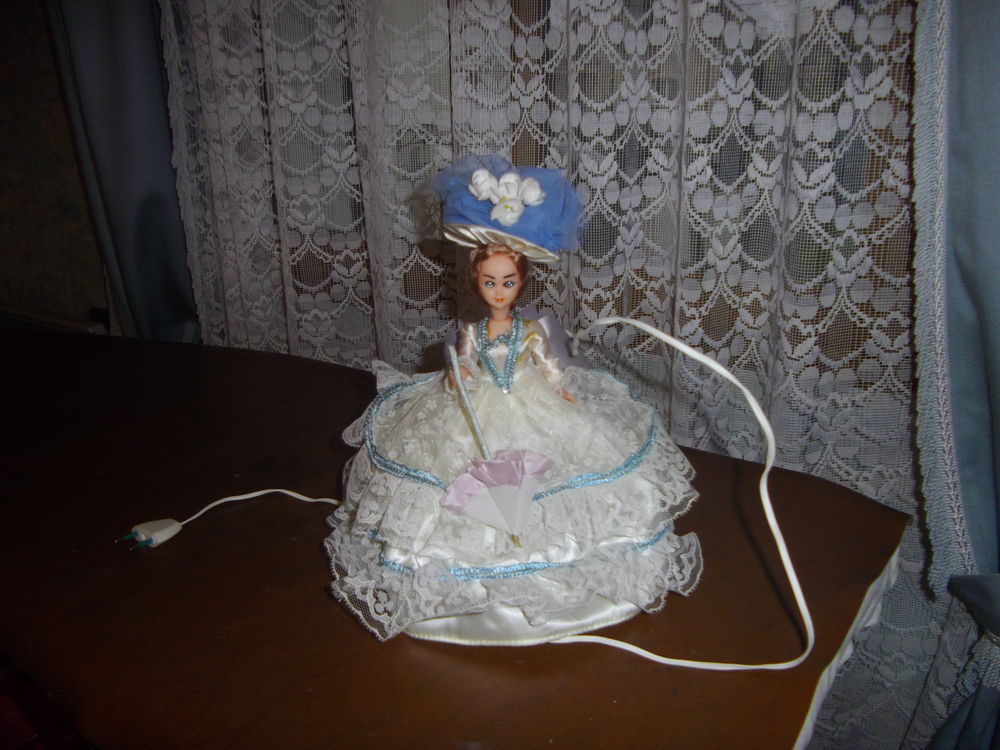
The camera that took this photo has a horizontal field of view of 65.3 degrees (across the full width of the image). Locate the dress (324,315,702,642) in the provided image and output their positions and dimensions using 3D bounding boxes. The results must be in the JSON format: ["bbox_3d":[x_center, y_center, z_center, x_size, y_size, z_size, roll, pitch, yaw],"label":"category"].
[{"bbox_3d":[0.009,0.040,0.520,0.252,0.165,0.245,-1,15,3],"label":"dress"}]

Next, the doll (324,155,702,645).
[{"bbox_3d":[0.008,-0.009,0.507,0.252,0.265,0.245,-1,15,3],"label":"doll"}]

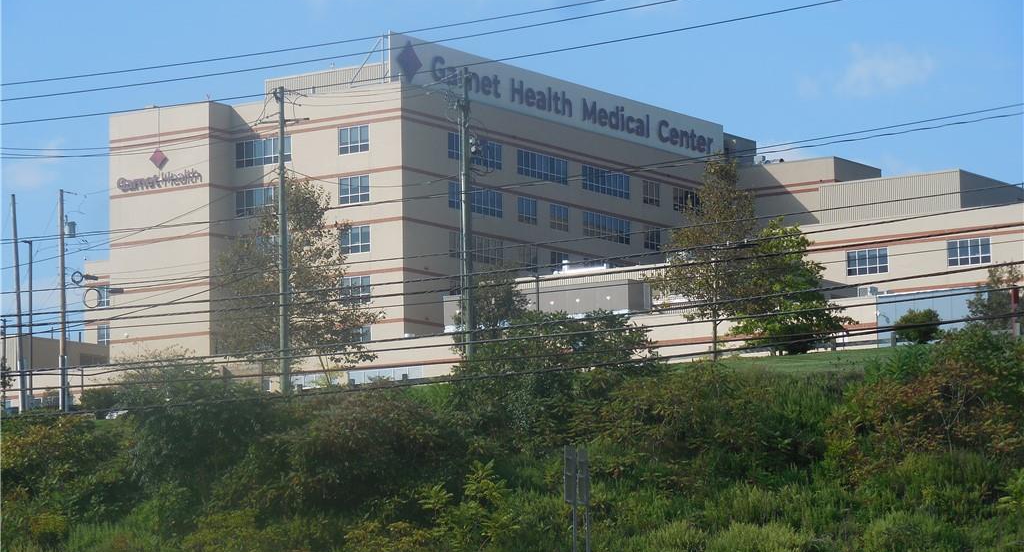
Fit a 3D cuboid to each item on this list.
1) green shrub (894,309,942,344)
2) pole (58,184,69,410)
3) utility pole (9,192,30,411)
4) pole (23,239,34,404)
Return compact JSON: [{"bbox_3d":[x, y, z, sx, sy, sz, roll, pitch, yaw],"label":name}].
[{"bbox_3d":[26.997,3.420,222.000,3.188,2.524,3.028,-1,-8,0],"label":"green shrub"},{"bbox_3d":[-25.225,1.378,188.000,0.400,12.598,0.400,-1,-8,0],"label":"pole"},{"bbox_3d":[-28.346,1.608,192.000,0.370,12.349,0.370,-3,-8,0],"label":"utility pole"},{"bbox_3d":[-29.446,2.777,204.000,0.550,10.131,0.250,-1,-8,0],"label":"pole"}]

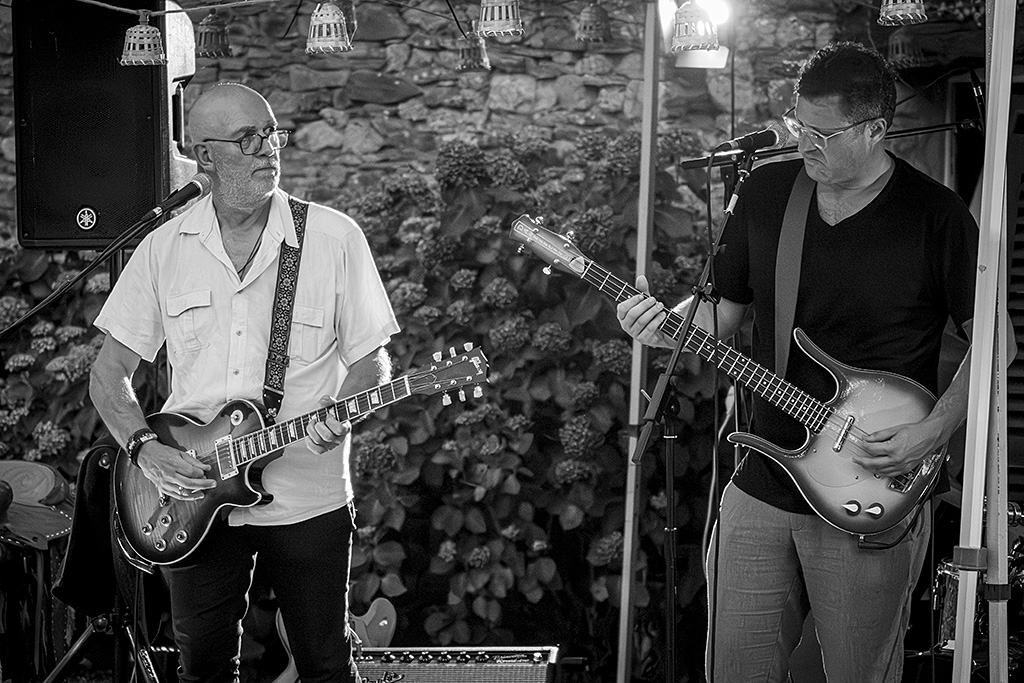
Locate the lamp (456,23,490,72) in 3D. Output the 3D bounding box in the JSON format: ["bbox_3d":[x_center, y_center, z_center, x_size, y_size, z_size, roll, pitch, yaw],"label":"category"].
[{"bbox_3d":[-0.101,-0.772,13.400,0.095,0.123,0.095,0,1,0],"label":"lamp"}]

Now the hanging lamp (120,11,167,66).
[{"bbox_3d":[-0.784,-0.645,10.900,0.098,0.119,0.098,0,1,0],"label":"hanging lamp"}]

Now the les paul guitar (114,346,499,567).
[{"bbox_3d":[-0.482,0.207,11.455,0.995,0.335,0.085,-21,-22,24],"label":"les paul guitar"}]

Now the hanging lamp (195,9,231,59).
[{"bbox_3d":[-0.766,-0.788,13.100,0.101,0.125,0.101,0,1,0],"label":"hanging lamp"}]

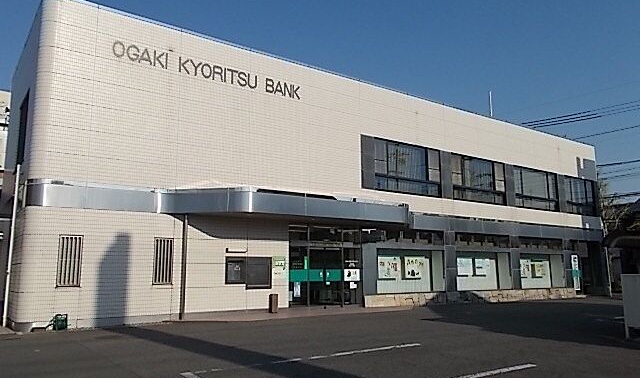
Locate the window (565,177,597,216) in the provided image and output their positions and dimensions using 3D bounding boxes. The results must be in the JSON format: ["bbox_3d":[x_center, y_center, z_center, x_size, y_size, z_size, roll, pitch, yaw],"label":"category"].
[{"bbox_3d":[15.011,0.414,27.692,3.444,2.141,0.150,6,-11,-34],"label":"window"}]

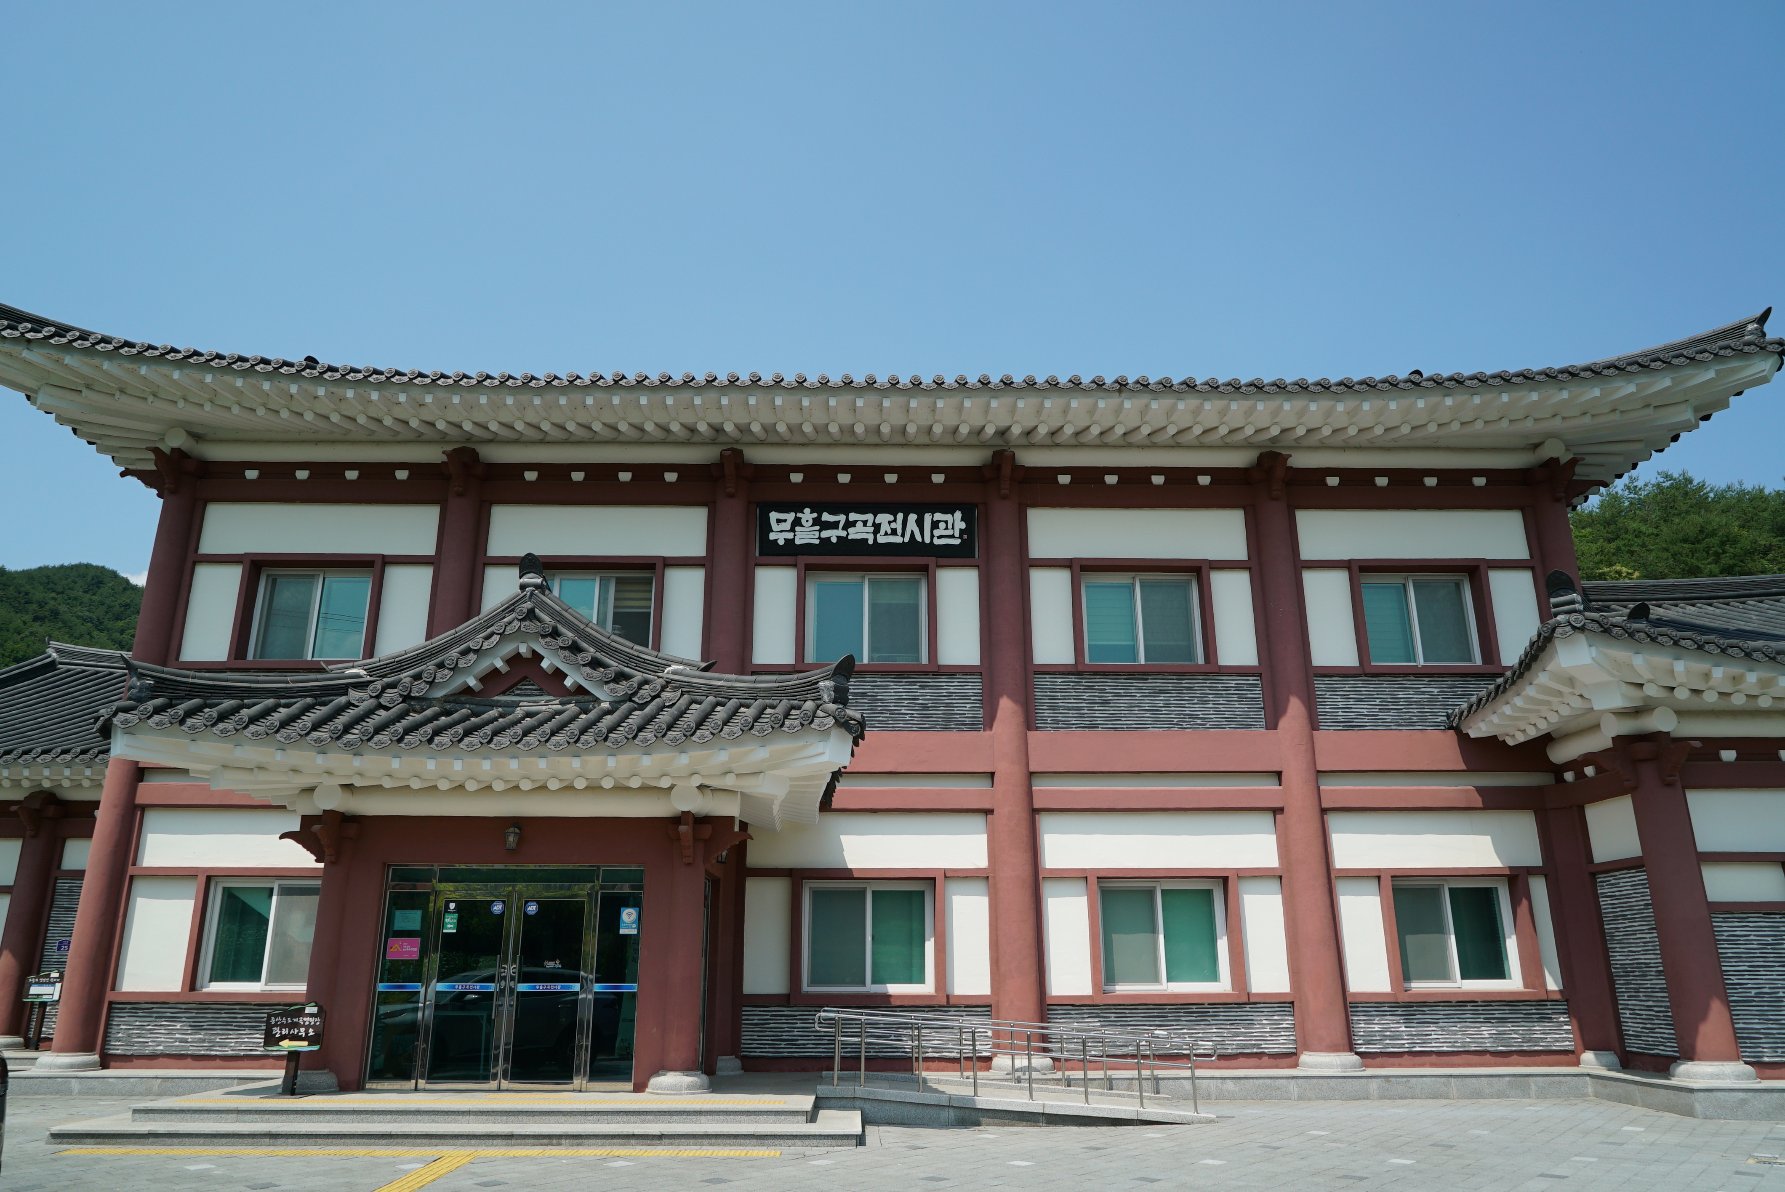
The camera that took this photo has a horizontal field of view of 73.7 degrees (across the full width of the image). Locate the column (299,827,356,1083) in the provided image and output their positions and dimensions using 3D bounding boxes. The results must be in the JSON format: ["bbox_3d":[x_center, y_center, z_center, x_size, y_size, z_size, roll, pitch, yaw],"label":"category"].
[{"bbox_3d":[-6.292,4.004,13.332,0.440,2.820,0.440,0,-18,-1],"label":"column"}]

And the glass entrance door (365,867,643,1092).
[{"bbox_3d":[-4.291,4.224,13.285,2.940,2.410,0.180,0,-17,-1],"label":"glass entrance door"}]

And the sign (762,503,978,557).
[{"bbox_3d":[-0.360,-0.927,17.061,3.127,0.821,0.120,0,-16,-1],"label":"sign"}]

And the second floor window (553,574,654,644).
[{"bbox_3d":[-4.228,0.270,16.726,1.660,1.330,0.150,0,-17,-1],"label":"second floor window"}]

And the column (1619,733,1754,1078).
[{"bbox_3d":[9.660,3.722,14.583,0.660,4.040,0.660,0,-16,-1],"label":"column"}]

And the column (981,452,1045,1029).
[{"bbox_3d":[1.595,1.904,15.875,0.540,8.050,0.540,0,-17,-1],"label":"column"}]

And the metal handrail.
[{"bbox_3d":[1.335,5.203,13.351,4.320,1.000,1.600,0,-16,-1],"label":"metal handrail"}]

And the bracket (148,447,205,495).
[{"bbox_3d":[-10.528,-1.860,17.484,0.620,0.700,0.620,0,-18,-1],"label":"bracket"}]

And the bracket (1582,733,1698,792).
[{"bbox_3d":[9.323,2.006,14.808,1.220,0.660,1.070,0,-16,-1],"label":"bracket"}]

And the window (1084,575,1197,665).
[{"bbox_3d":[3.560,0.328,17.004,1.658,1.341,0.130,0,-16,-1],"label":"window"}]

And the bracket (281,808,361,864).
[{"bbox_3d":[-6.449,2.717,13.474,0.800,0.620,0.560,0,-18,-1],"label":"bracket"}]

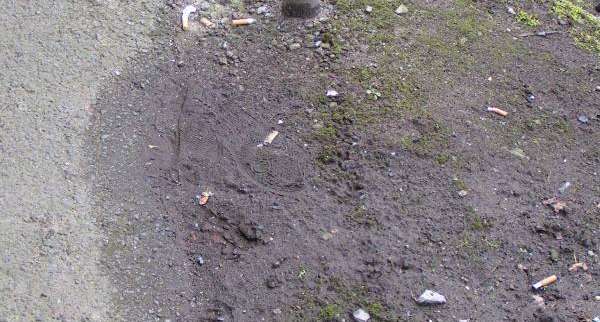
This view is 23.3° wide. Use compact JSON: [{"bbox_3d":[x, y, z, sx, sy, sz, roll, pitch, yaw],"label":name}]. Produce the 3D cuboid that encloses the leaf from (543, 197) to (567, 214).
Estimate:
[{"bbox_3d":[0.347,0.061,1.982,0.033,0.009,0.026,0,38,1],"label":"leaf"}]

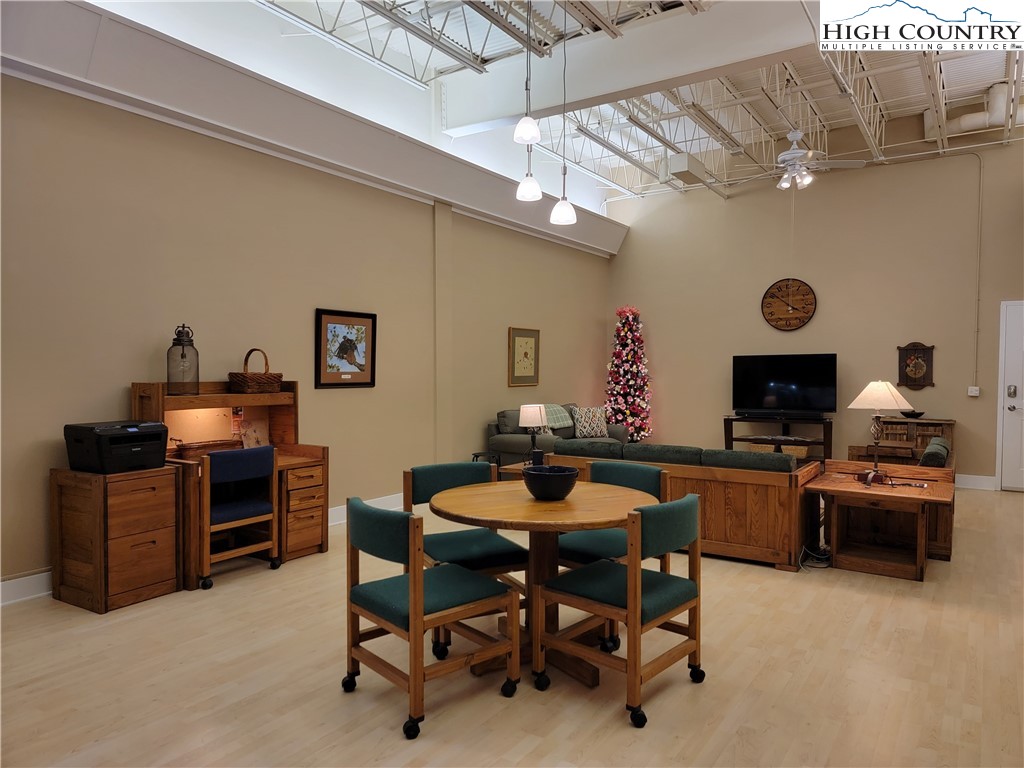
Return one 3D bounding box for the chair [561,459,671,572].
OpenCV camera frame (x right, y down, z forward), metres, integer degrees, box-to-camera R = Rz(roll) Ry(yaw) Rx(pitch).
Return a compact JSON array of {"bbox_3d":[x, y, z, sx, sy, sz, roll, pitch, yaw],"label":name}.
[{"bbox_3d":[0.447,0.848,3.616,0.521,0.834,0.536,1,1,43],"label":"chair"}]

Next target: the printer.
[{"bbox_3d":[-2.308,0.365,4.156,0.400,0.260,0.408,1,2,33],"label":"printer"}]

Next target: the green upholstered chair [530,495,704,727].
[{"bbox_3d":[0.445,0.874,3.011,0.520,0.810,0.525,1,2,40],"label":"green upholstered chair"}]

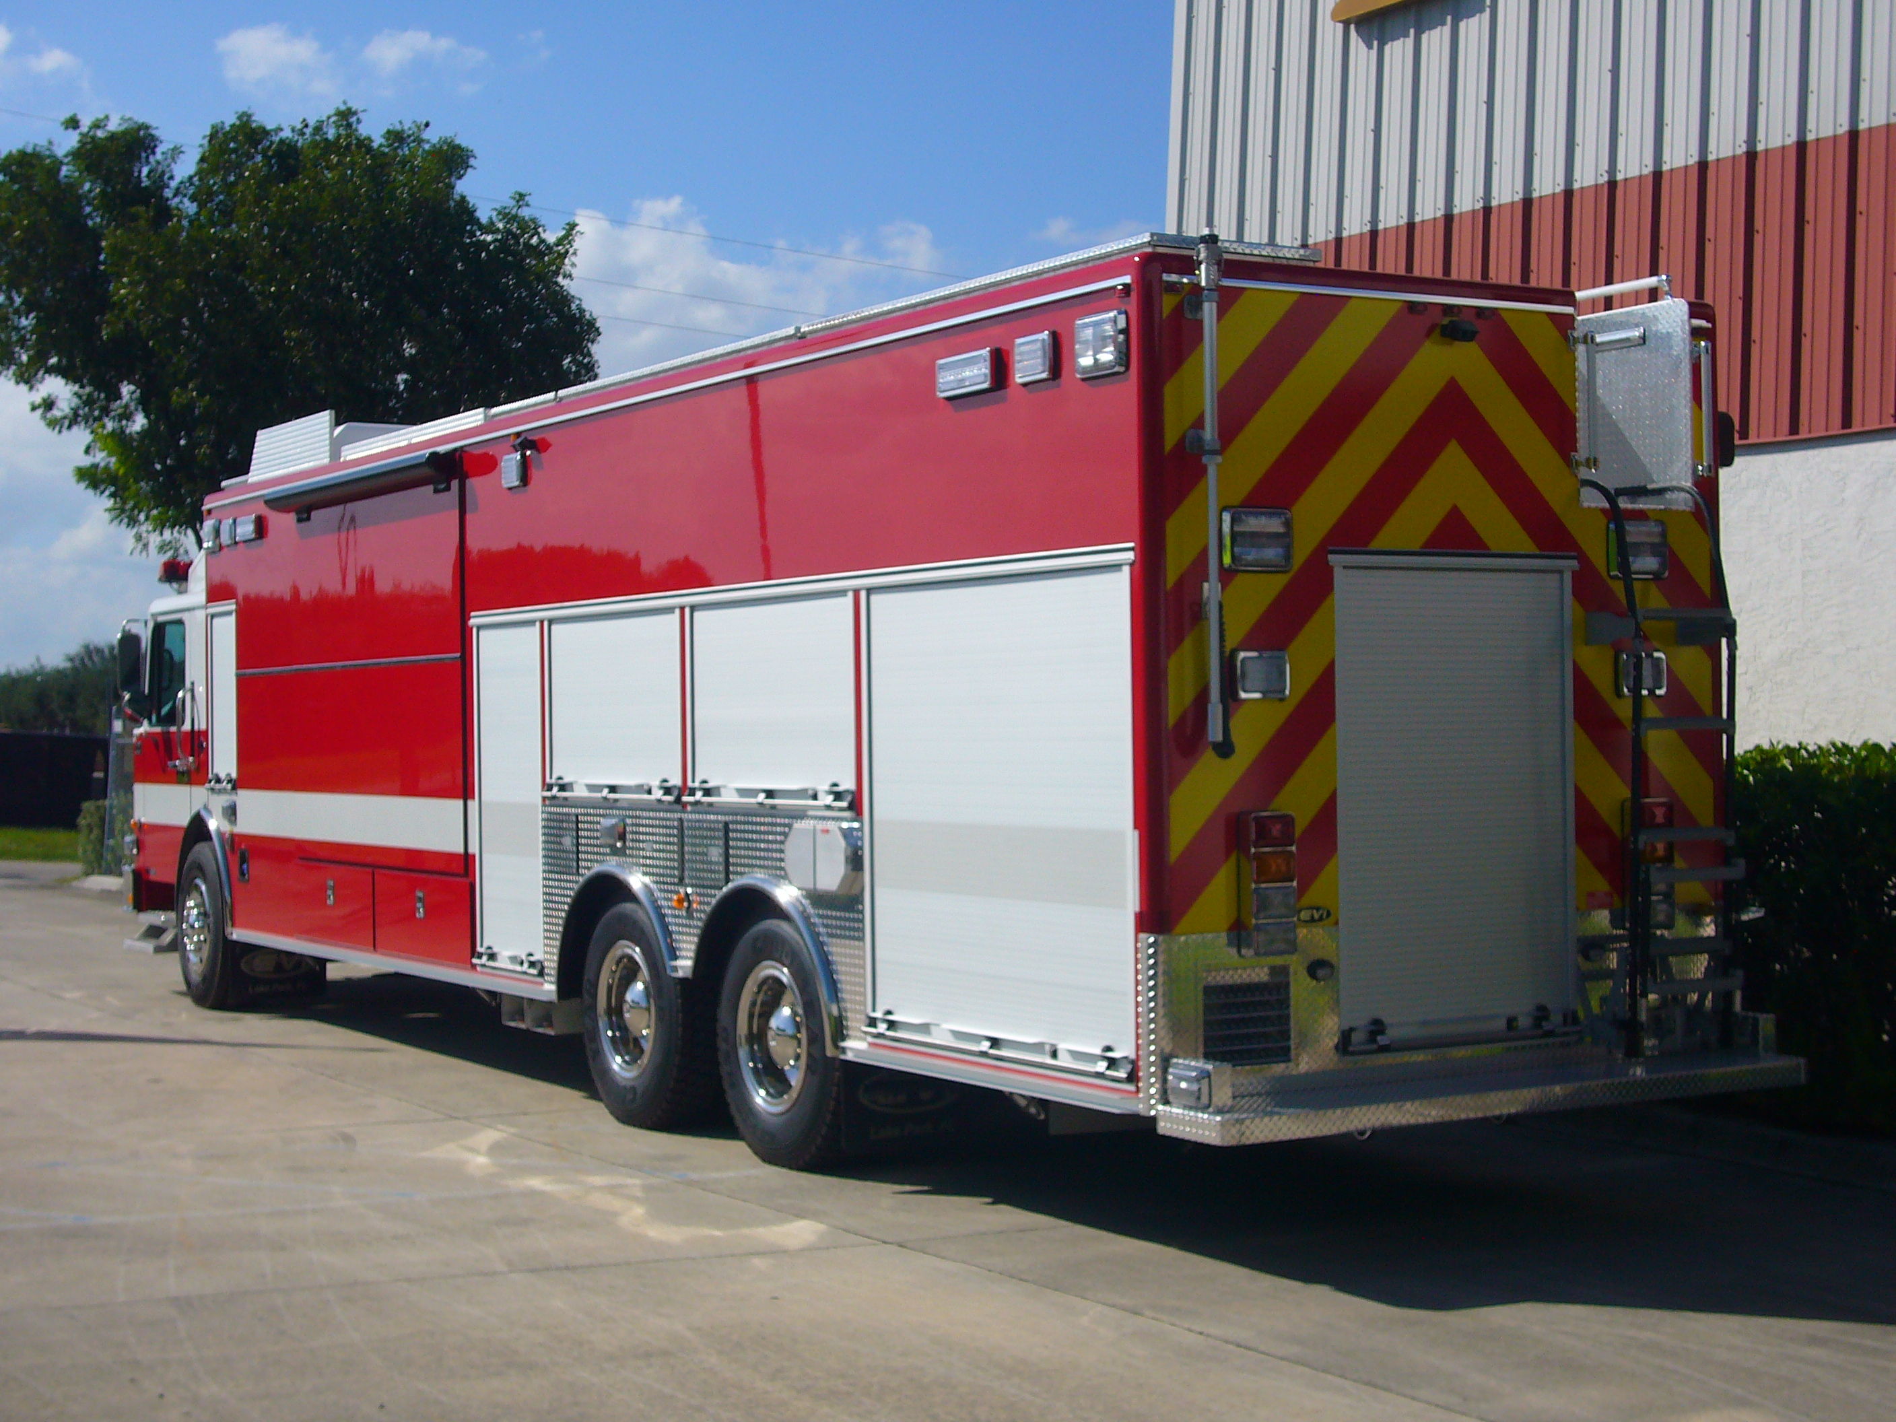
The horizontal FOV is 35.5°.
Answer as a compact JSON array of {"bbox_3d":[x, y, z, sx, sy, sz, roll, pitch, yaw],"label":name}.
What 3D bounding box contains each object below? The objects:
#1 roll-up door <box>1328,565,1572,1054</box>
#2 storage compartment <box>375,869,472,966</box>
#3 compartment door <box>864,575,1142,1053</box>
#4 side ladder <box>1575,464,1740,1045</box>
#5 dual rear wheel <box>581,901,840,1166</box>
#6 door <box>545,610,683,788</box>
[{"bbox_3d":[1.710,0.294,9.930,1.020,1.640,0.080,0,0,-30],"label":"roll-up door"},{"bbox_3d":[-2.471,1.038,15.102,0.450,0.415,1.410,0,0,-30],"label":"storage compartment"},{"bbox_3d":[0.153,0.325,10.101,0.080,1.595,1.770,0,0,-30],"label":"compartment door"},{"bbox_3d":[2.459,0.194,10.172,0.450,1.945,0.310,0,0,-30],"label":"side ladder"},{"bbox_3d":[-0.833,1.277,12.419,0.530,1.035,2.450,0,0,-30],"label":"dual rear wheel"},{"bbox_3d":[-1.460,-0.042,12.898,0.080,0.770,1.460,0,0,-30],"label":"door"}]

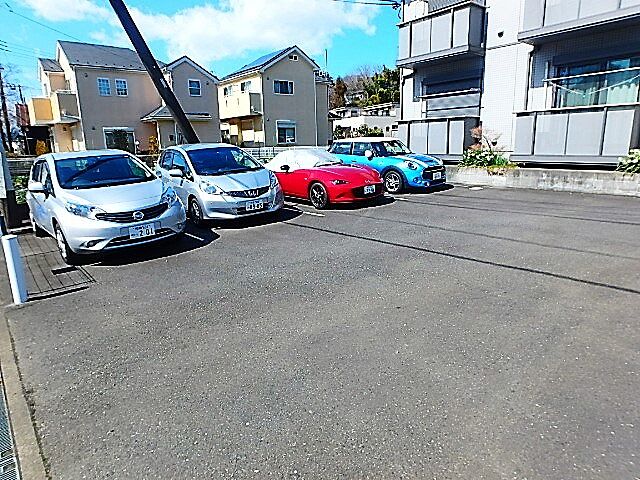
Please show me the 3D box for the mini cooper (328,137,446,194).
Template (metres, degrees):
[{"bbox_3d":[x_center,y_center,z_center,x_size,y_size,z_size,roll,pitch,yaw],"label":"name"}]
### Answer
[{"bbox_3d":[1.879,-2.280,11.493,1.747,1.415,3.850,-14,19,-37],"label":"mini cooper"}]

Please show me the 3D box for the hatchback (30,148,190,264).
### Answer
[{"bbox_3d":[-3.785,-0.747,6.612,1.715,1.525,4.100,-16,20,-40],"label":"hatchback"}]

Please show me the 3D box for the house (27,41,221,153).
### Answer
[{"bbox_3d":[-12.717,-8.504,25.411,10.000,7.600,7.500,-12,17,-34],"label":"house"}]

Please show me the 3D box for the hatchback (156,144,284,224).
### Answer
[{"bbox_3d":[-2.390,-1.358,8.659,1.715,1.525,3.900,-14,19,-36],"label":"hatchback"}]

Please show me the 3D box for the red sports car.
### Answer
[{"bbox_3d":[-0.108,-1.648,9.853,1.755,1.235,3.915,-14,19,-37],"label":"red sports car"}]

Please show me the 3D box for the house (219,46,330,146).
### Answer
[{"bbox_3d":[-3.709,-10.292,30.468,5.950,8.000,8.250,-12,17,-34],"label":"house"}]

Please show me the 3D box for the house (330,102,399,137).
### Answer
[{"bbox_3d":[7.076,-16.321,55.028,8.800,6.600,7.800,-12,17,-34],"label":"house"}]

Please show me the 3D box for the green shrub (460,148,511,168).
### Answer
[{"bbox_3d":[4.555,-2.283,10.785,0.650,0.560,1.100,-14,19,-39],"label":"green shrub"}]

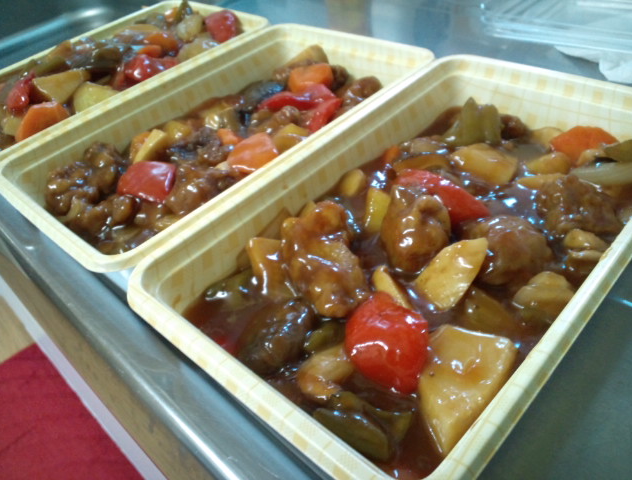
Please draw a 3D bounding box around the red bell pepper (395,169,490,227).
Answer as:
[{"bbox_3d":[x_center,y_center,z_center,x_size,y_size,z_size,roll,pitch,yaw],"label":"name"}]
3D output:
[{"bbox_3d":[0.053,-0.018,0.221,0.040,0.018,0.016,27,52,35],"label":"red bell pepper"}]

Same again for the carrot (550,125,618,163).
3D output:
[{"bbox_3d":[0.122,-0.043,0.236,0.029,0.020,0.014,27,52,35],"label":"carrot"}]

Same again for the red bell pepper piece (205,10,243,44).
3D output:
[{"bbox_3d":[-0.066,-0.152,0.370,0.023,0.023,0.021,27,52,35],"label":"red bell pepper piece"}]

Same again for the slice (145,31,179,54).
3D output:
[{"bbox_3d":[-0.110,-0.141,0.369,0.021,0.013,0.019,27,52,35],"label":"slice"}]

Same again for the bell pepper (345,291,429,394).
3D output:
[{"bbox_3d":[0.022,0.032,0.165,0.023,0.021,0.025,27,52,35],"label":"bell pepper"}]

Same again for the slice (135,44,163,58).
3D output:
[{"bbox_3d":[-0.115,-0.130,0.357,0.015,0.009,0.016,27,52,35],"label":"slice"}]

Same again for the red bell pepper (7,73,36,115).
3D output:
[{"bbox_3d":[-0.189,-0.093,0.331,0.014,0.025,0.015,27,52,35],"label":"red bell pepper"}]

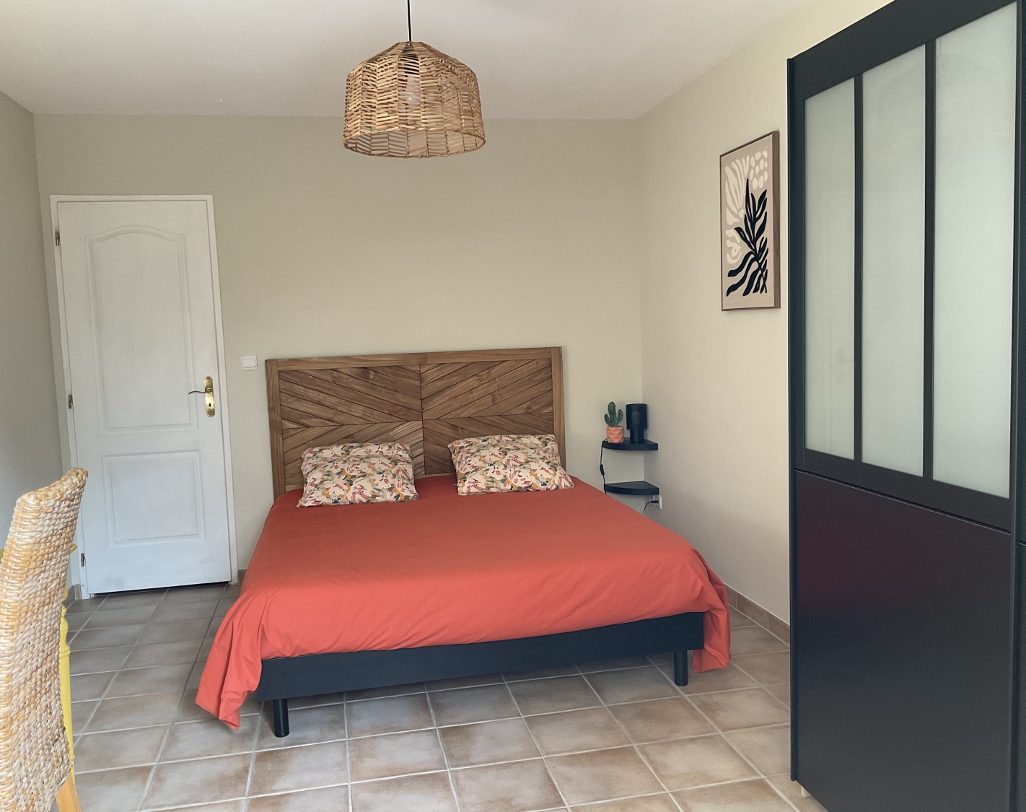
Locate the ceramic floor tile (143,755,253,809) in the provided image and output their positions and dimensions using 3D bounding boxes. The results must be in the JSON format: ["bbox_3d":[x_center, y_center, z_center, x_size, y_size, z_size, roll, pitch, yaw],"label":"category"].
[{"bbox_3d":[-0.968,1.165,2.811,0.297,0.010,0.297,-3,5,-12],"label":"ceramic floor tile"}]

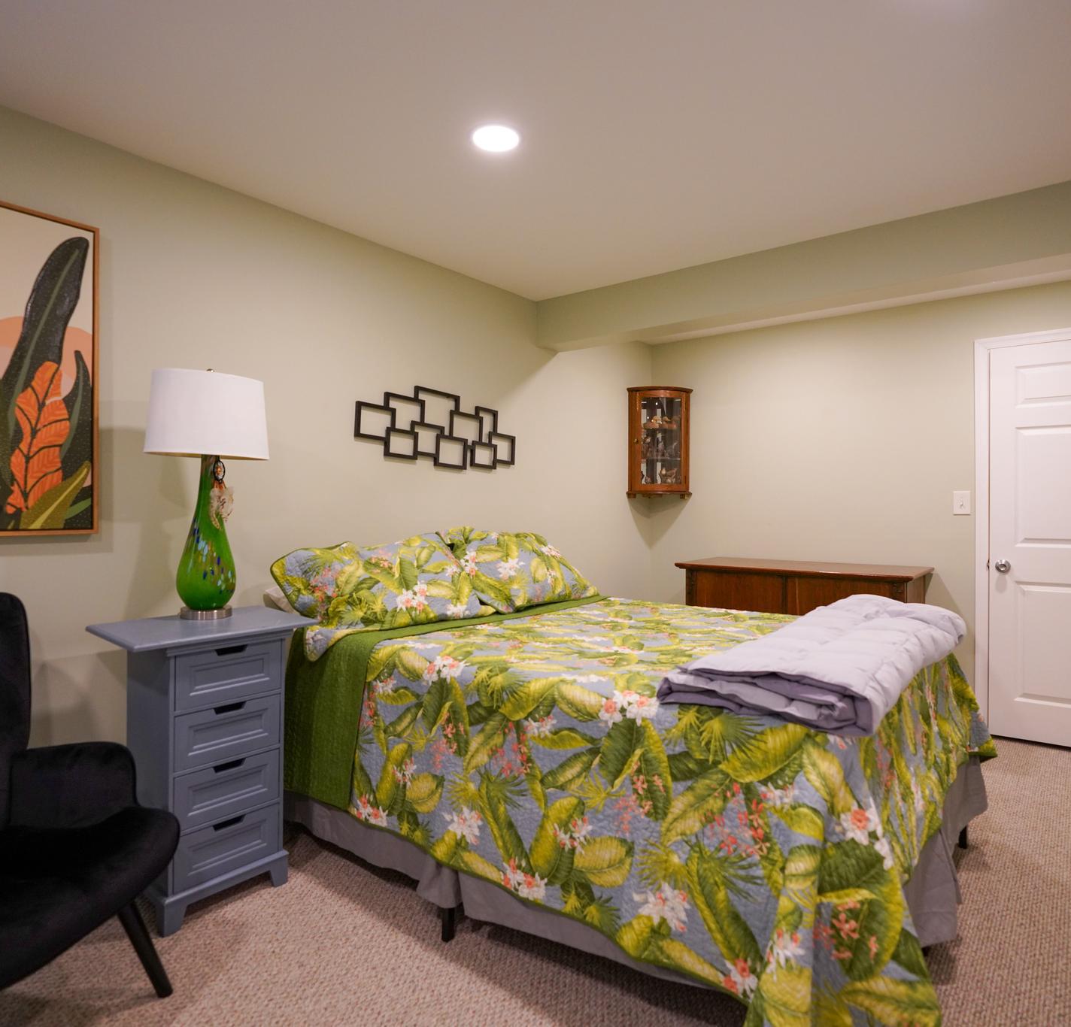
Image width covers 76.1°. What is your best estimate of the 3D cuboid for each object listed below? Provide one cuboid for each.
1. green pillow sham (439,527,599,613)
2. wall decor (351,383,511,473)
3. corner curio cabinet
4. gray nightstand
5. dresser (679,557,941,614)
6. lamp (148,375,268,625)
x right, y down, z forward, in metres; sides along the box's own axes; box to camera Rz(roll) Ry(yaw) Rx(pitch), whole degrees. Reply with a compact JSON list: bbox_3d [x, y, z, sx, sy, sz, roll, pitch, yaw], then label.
[{"bbox_3d":[-0.047,0.253,3.284,0.700,0.470,0.200,0,-40,-50],"label":"green pillow sham"},{"bbox_3d":[-0.445,-0.408,3.345,0.030,0.390,1.035,0,0,40],"label":"wall decor"},{"bbox_3d":[0.835,-0.472,4.680,0.440,0.730,0.300,0,0,-7],"label":"corner curio cabinet"},{"bbox_3d":[-1.036,0.763,2.167,0.430,0.828,0.565,0,0,41],"label":"gray nightstand"},{"bbox_3d":[1.513,0.741,3.899,1.250,0.878,0.570,0,0,38],"label":"dresser"},{"bbox_3d":[-1.109,-0.070,2.310,0.385,0.830,0.385,0,0,40],"label":"lamp"}]

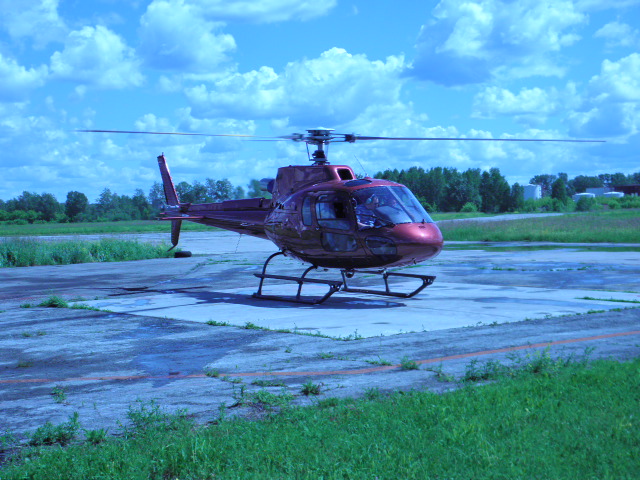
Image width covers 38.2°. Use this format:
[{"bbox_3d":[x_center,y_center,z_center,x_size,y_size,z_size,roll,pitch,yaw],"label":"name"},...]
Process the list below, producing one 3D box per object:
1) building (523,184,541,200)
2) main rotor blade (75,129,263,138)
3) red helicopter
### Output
[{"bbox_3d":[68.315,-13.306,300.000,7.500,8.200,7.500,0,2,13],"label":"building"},{"bbox_3d":[-2.233,-1.750,15.321,0.350,0.080,4.200,2,5,42],"label":"main rotor blade"},{"bbox_3d":[-1.603,-0.579,18.757,9.200,3.250,11.400,-1,2,-36],"label":"red helicopter"}]

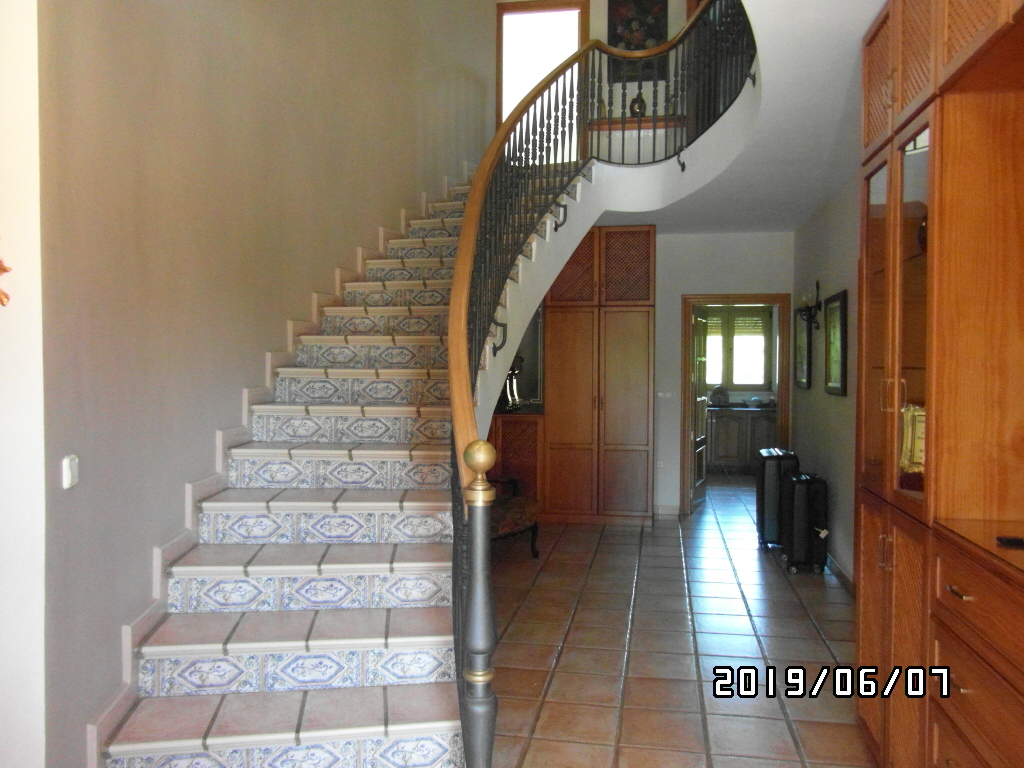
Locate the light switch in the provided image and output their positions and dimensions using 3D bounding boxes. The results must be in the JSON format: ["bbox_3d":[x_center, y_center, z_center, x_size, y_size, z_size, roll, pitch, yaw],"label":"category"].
[{"bbox_3d":[-1.256,0.250,2.020,0.018,0.083,0.077,0,2,-12],"label":"light switch"}]

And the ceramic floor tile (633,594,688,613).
[{"bbox_3d":[0.906,1.335,4.296,0.306,0.012,0.300,0,1,10],"label":"ceramic floor tile"}]

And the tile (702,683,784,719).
[{"bbox_3d":[0.984,1.364,3.057,0.314,0.012,0.297,0,2,10],"label":"tile"}]

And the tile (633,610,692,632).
[{"bbox_3d":[0.836,1.335,3.975,0.315,0.014,0.300,0,1,10],"label":"tile"}]

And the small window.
[{"bbox_3d":[3.104,-0.491,10.121,1.140,1.190,0.100,0,1,10],"label":"small window"}]

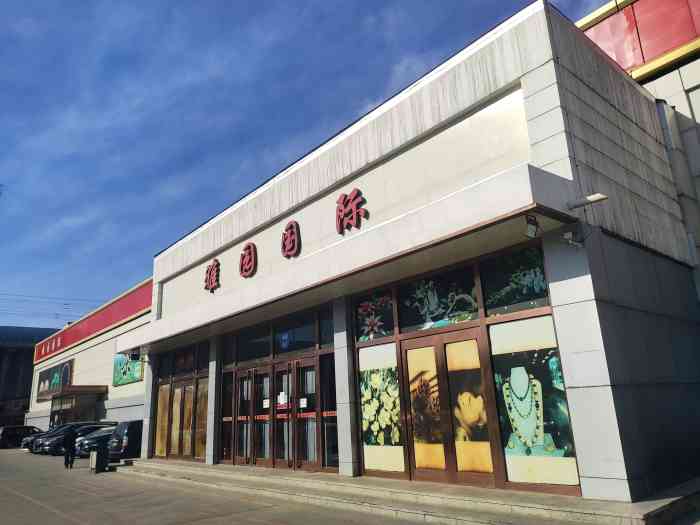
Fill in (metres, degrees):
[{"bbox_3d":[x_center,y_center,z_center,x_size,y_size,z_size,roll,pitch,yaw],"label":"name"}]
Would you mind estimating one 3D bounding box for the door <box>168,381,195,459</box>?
[{"bbox_3d":[-5.617,5.291,17.561,0.100,2.567,1.897,11,-21,-39],"label":"door"}]

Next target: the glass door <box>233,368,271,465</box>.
[{"bbox_3d":[-2.689,4.231,14.464,0.100,2.592,1.922,11,-21,-39],"label":"glass door"}]

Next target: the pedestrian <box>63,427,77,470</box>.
[{"bbox_3d":[-10.816,7.135,20.303,0.480,1.570,0.320,11,-21,-39],"label":"pedestrian"}]

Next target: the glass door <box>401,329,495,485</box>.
[{"bbox_3d":[1.693,2.572,9.354,0.100,2.567,1.872,11,-21,-39],"label":"glass door"}]

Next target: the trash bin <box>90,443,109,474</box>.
[{"bbox_3d":[-8.645,6.709,18.121,0.420,0.980,0.520,11,-21,-39],"label":"trash bin"}]

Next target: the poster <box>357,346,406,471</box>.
[{"bbox_3d":[0.628,2.895,10.565,0.030,2.418,1.116,11,-21,-39],"label":"poster"}]

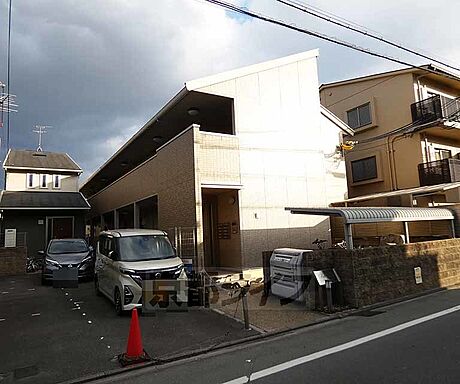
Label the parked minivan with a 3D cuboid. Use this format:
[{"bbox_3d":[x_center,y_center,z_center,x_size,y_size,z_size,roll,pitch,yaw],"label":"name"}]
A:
[{"bbox_3d":[-2.350,1.863,8.136,1.475,1.780,3.395,1,-8,-30],"label":"parked minivan"}]

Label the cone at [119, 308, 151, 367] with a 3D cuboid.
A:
[{"bbox_3d":[-1.330,1.958,4.446,0.380,0.700,0.380,1,-7,-32],"label":"cone"}]

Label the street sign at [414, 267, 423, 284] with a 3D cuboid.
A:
[{"bbox_3d":[4.547,2.011,7.658,0.260,0.370,0.030,1,-7,-32],"label":"street sign"}]

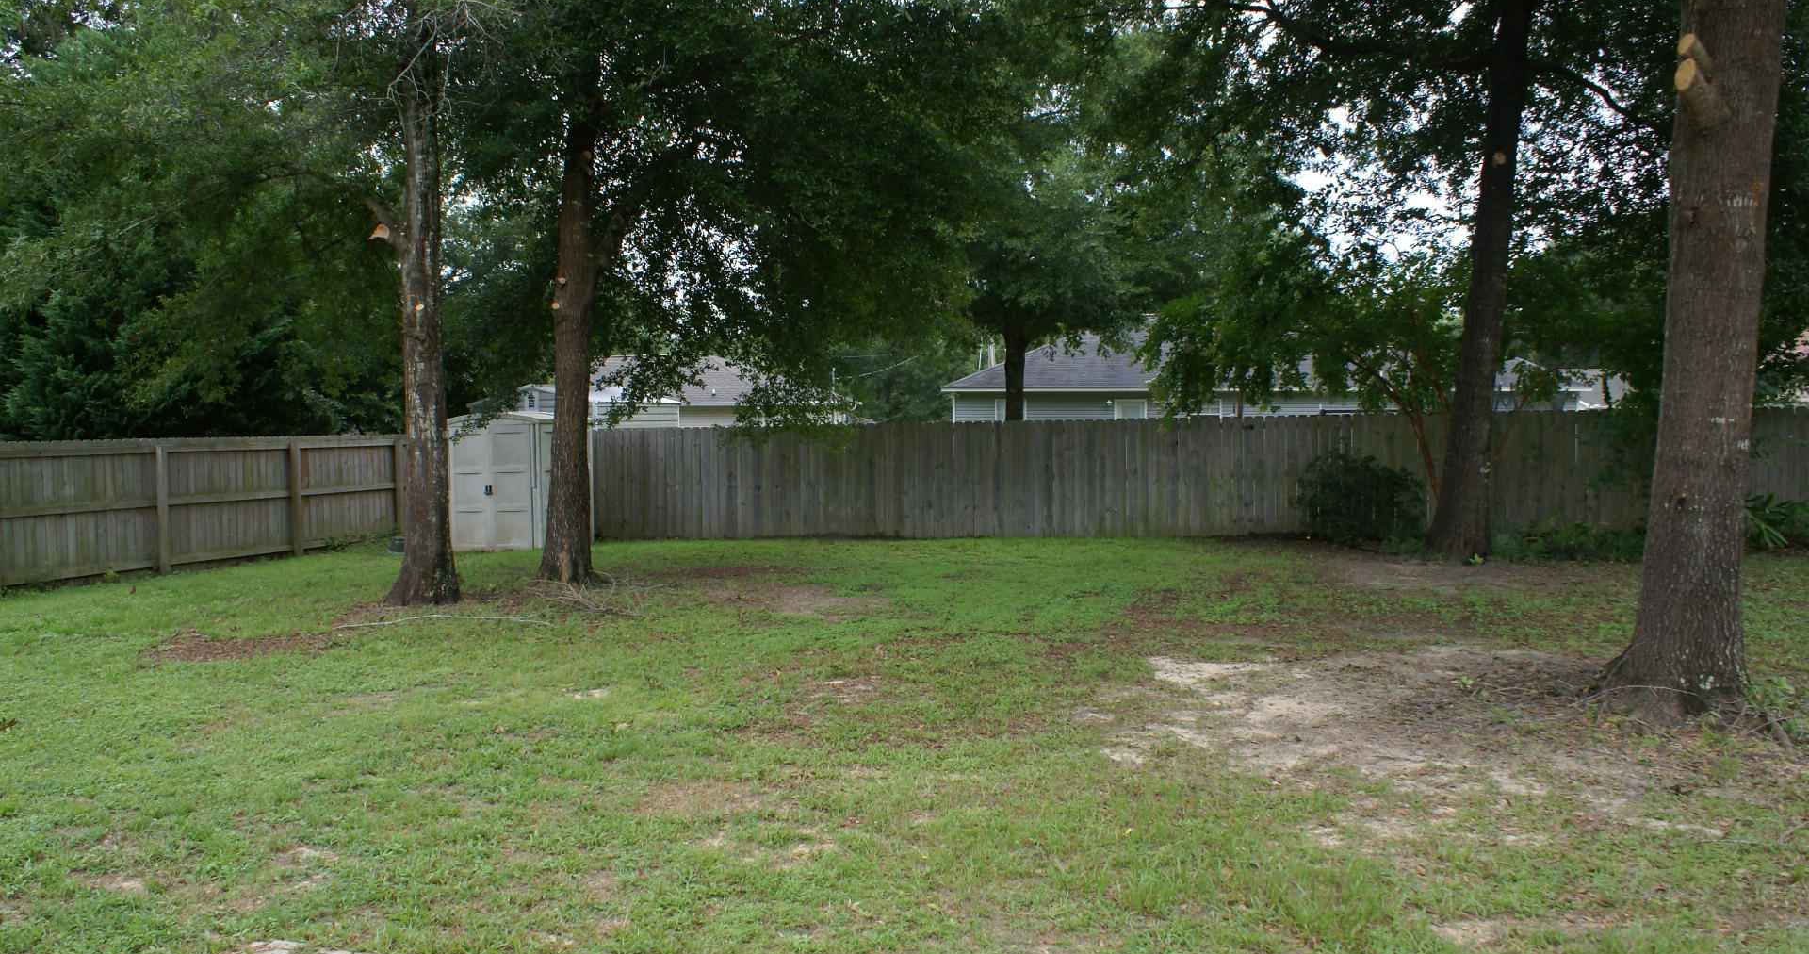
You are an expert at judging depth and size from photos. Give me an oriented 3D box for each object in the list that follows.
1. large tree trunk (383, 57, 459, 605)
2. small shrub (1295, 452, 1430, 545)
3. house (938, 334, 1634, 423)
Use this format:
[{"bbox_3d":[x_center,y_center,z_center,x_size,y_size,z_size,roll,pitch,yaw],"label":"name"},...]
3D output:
[{"bbox_3d":[-4.668,-1.392,13.003,0.740,5.150,0.720,-1,2,-20],"label":"large tree trunk"},{"bbox_3d":[5.872,0.273,17.450,1.650,1.200,1.250,0,2,14],"label":"small shrub"},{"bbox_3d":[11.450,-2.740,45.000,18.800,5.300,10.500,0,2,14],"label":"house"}]

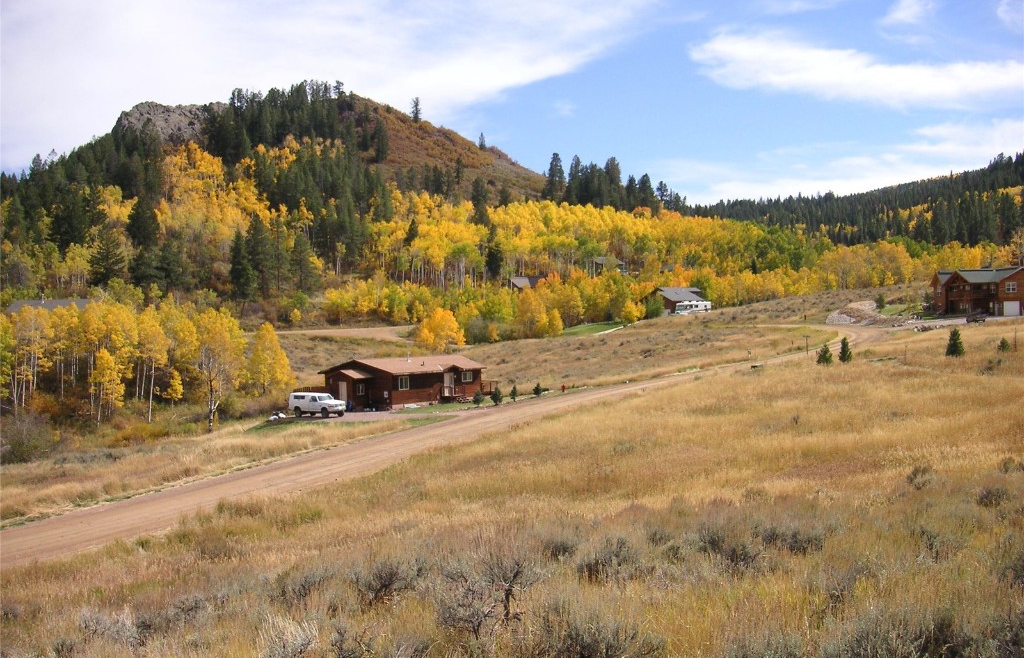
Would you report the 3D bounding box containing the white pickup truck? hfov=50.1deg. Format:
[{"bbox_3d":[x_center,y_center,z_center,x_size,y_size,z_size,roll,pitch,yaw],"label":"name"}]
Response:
[{"bbox_3d":[-15.900,6.200,89.500,5.400,1.950,2.000,-1,0,41],"label":"white pickup truck"}]

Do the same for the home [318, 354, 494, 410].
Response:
[{"bbox_3d":[-10.100,4.920,104.300,9.000,4.500,15.800,-1,0,34],"label":"home"}]

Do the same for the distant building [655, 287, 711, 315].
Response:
[{"bbox_3d":[39.250,-6.360,258.000,10.000,6.600,11.500,0,0,45],"label":"distant building"}]

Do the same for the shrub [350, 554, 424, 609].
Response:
[{"bbox_3d":[-1.331,2.711,11.800,0.820,0.570,0.750,-1,0,0],"label":"shrub"}]

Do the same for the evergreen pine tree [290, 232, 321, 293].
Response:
[{"bbox_3d":[-42.451,-13.465,225.000,6.578,13.157,6.249,0,0,0],"label":"evergreen pine tree"}]

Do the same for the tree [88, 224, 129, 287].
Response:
[{"bbox_3d":[-86.635,-15.996,235.000,8.588,13.312,8.588,0,0,0],"label":"tree"}]

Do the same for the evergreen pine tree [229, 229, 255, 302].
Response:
[{"bbox_3d":[-53.038,-12.081,215.000,5.304,14.929,5.039,0,0,0],"label":"evergreen pine tree"}]

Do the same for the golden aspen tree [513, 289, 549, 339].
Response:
[{"bbox_3d":[3.381,-2.650,200.000,6.500,9.300,6.300,-1,0,0],"label":"golden aspen tree"}]

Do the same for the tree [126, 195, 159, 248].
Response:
[{"bbox_3d":[-90.905,-26.766,270.000,8.387,13.321,8.387,0,0,0],"label":"tree"}]

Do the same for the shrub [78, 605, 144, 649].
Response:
[{"bbox_3d":[-4.585,3.409,12.500,0.731,0.503,0.621,0,0,0],"label":"shrub"}]

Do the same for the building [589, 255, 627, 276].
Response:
[{"bbox_3d":[27.049,-17.985,310.000,10.000,6.000,8.000,0,0,-20],"label":"building"}]

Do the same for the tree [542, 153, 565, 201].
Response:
[{"bbox_3d":[15.167,-55.002,400.000,8.200,19.000,8.200,-1,0,0],"label":"tree"}]

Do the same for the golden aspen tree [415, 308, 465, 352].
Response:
[{"bbox_3d":[-10.267,0.071,155.000,7.081,6.231,6.514,0,0,0],"label":"golden aspen tree"}]

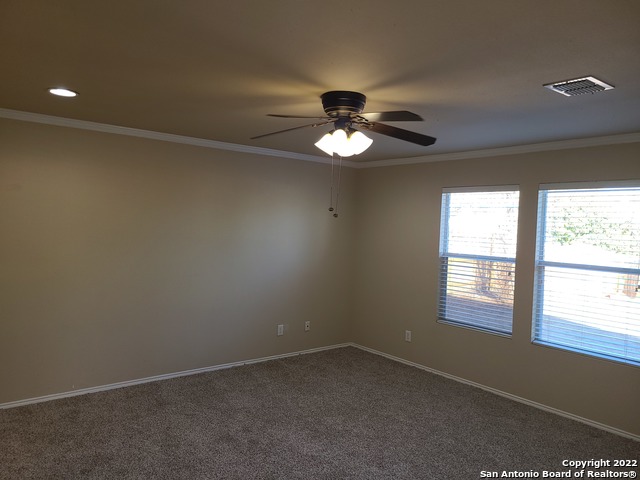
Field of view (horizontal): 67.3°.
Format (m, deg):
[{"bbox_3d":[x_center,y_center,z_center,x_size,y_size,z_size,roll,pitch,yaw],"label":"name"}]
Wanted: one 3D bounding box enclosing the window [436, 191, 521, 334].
[{"bbox_3d":[1.623,0.184,4.967,0.090,1.470,0.890,1,3,-39],"label":"window"}]

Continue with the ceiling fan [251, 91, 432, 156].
[{"bbox_3d":[0.145,-0.729,3.141,1.290,0.390,1.270,2,2,2],"label":"ceiling fan"}]

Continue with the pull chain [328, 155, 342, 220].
[{"bbox_3d":[0.100,-0.359,3.114,0.085,0.450,0.050,2,2,0],"label":"pull chain"}]

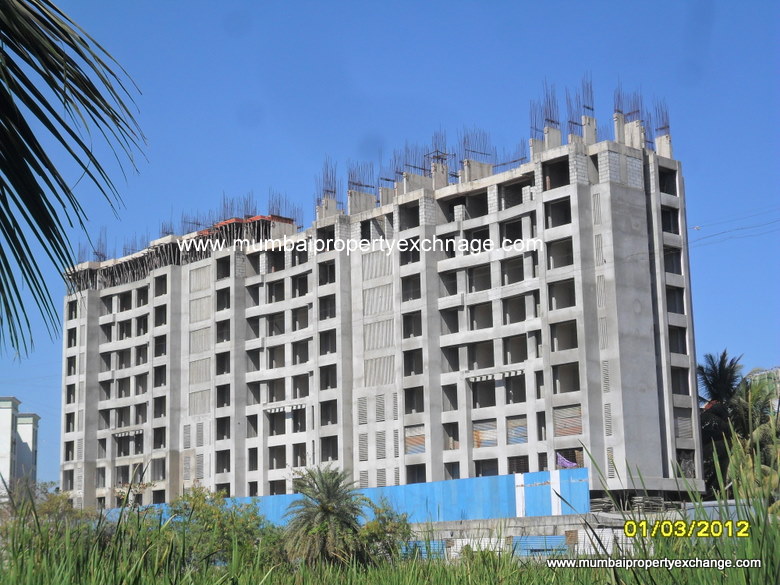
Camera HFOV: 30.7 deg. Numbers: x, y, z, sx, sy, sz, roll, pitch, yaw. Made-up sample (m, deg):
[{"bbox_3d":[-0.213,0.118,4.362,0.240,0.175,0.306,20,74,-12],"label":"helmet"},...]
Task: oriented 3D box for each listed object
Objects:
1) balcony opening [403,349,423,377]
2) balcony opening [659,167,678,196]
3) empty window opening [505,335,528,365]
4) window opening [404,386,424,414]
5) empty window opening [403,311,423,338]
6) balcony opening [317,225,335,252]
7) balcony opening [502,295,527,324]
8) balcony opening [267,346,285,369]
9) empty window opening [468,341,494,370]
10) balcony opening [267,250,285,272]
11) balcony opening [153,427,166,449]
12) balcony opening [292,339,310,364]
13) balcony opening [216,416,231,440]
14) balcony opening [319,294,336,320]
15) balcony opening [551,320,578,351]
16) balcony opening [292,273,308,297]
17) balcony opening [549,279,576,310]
[{"bbox_3d":[1.974,5.548,111.950,0.300,2.010,2.090,9,-15,-43],"label":"balcony opening"},{"bbox_3d":[20.239,-8.092,104.857,2.170,1.980,0.900,9,-15,-42],"label":"balcony opening"},{"bbox_3d":[9.249,4.199,103.397,0.350,1.959,2.289,9,-15,-42],"label":"empty window opening"},{"bbox_3d":[2.124,8.336,108.849,0.700,1.959,2.104,9,-15,-42],"label":"window opening"},{"bbox_3d":[1.901,2.644,112.702,0.300,2.009,2.149,9,-15,-42],"label":"empty window opening"},{"bbox_3d":[-5.058,-4.383,119.654,0.800,2.191,2.355,9,-15,-42],"label":"balcony opening"},{"bbox_3d":[9.215,1.326,103.921,0.350,1.959,2.224,9,-15,-42],"label":"balcony opening"},{"bbox_3d":[-10.067,5.859,127.633,0.500,2.030,2.650,9,-15,-43],"label":"balcony opening"},{"bbox_3d":[6.974,4.741,105.963,0.400,1.932,2.602,9,-15,-42],"label":"empty window opening"},{"bbox_3d":[-9.853,-2.835,127.336,0.800,2.180,2.516,9,-15,-42],"label":"balcony opening"},{"bbox_3d":[-22.020,14.069,137.143,0.500,2.040,1.970,9,-15,-43],"label":"balcony opening"},{"bbox_3d":[-7.509,5.125,120.775,0.450,1.991,2.223,9,-15,-42],"label":"balcony opening"},{"bbox_3d":[-14.572,12.196,126.657,0.700,1.909,2.014,9,-15,-42],"label":"balcony opening"},{"bbox_3d":[-4.878,1.332,118.949,0.900,1.980,2.050,9,-15,-42],"label":"balcony opening"},{"bbox_3d":[12.043,3.026,97.389,0.450,1.972,2.446,9,-15,-42],"label":"balcony opening"},{"bbox_3d":[-7.535,-0.529,124.826,0.900,1.860,2.130,9,-15,-42],"label":"balcony opening"},{"bbox_3d":[11.980,0.180,97.941,0.450,1.972,2.455,9,-15,-42],"label":"balcony opening"}]

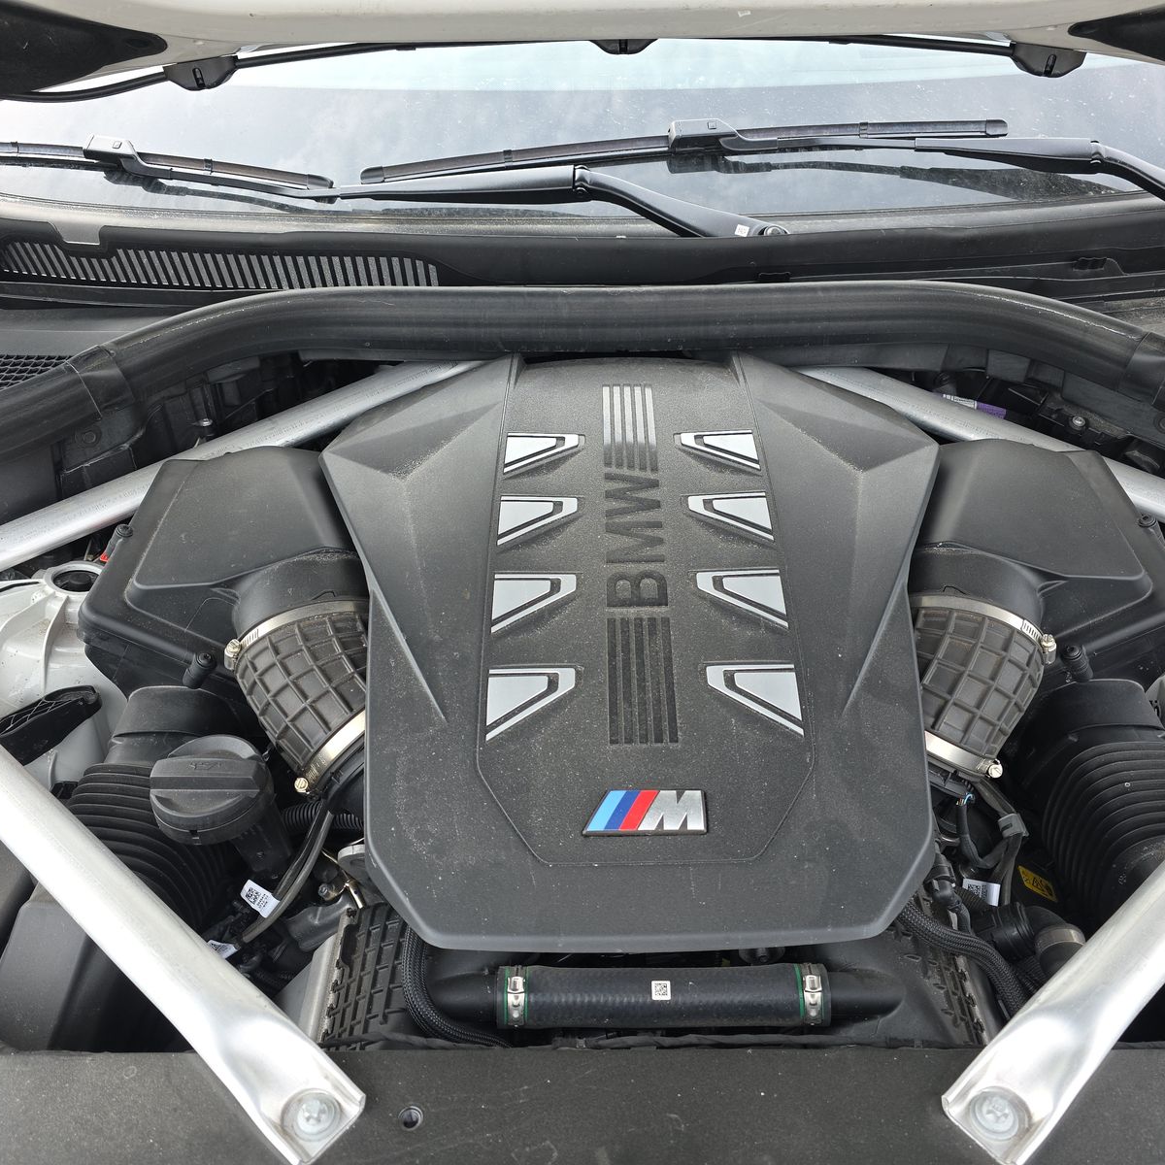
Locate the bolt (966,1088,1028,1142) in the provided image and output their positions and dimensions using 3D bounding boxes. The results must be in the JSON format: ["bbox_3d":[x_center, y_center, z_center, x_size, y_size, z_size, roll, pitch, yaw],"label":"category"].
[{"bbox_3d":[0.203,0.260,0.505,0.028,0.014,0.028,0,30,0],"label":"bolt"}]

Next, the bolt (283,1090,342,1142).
[{"bbox_3d":[-0.152,0.299,0.580,0.031,0.012,0.031,0,35,0],"label":"bolt"}]

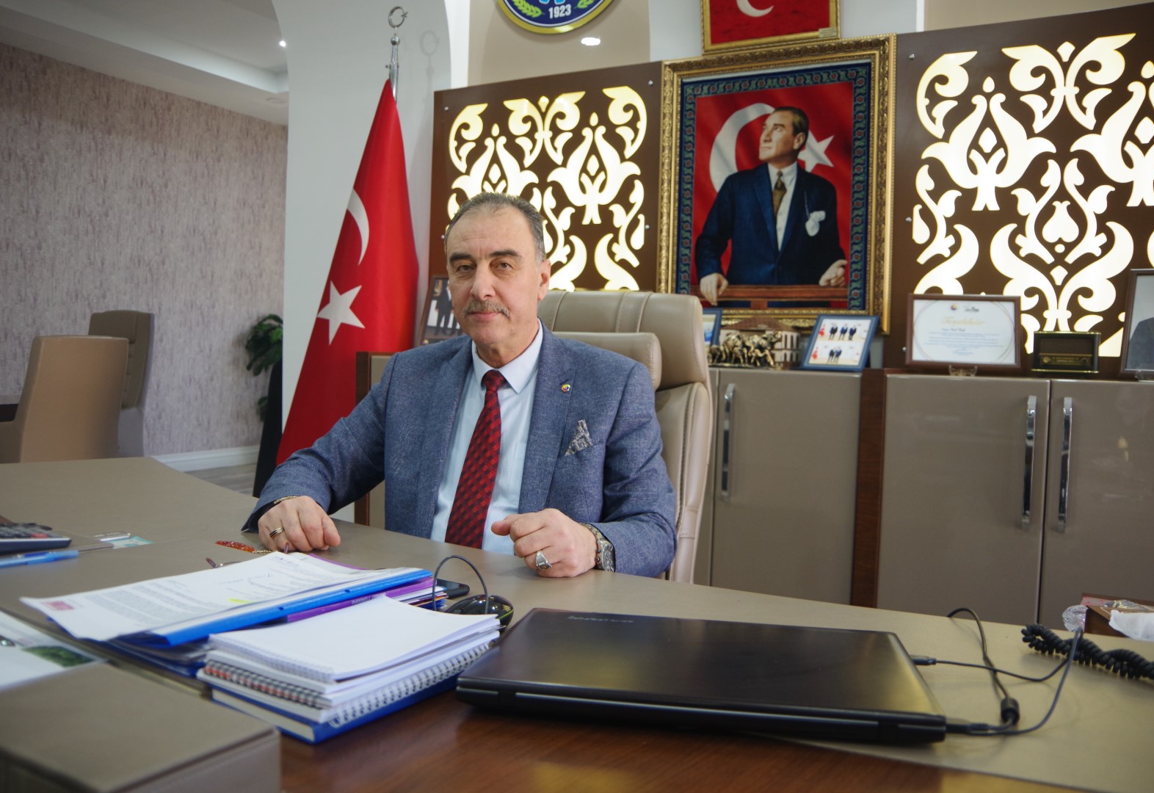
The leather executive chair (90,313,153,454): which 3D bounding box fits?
[{"bbox_3d":[-2.820,0.121,4.940,0.620,1.220,0.680,3,3,26],"label":"leather executive chair"}]

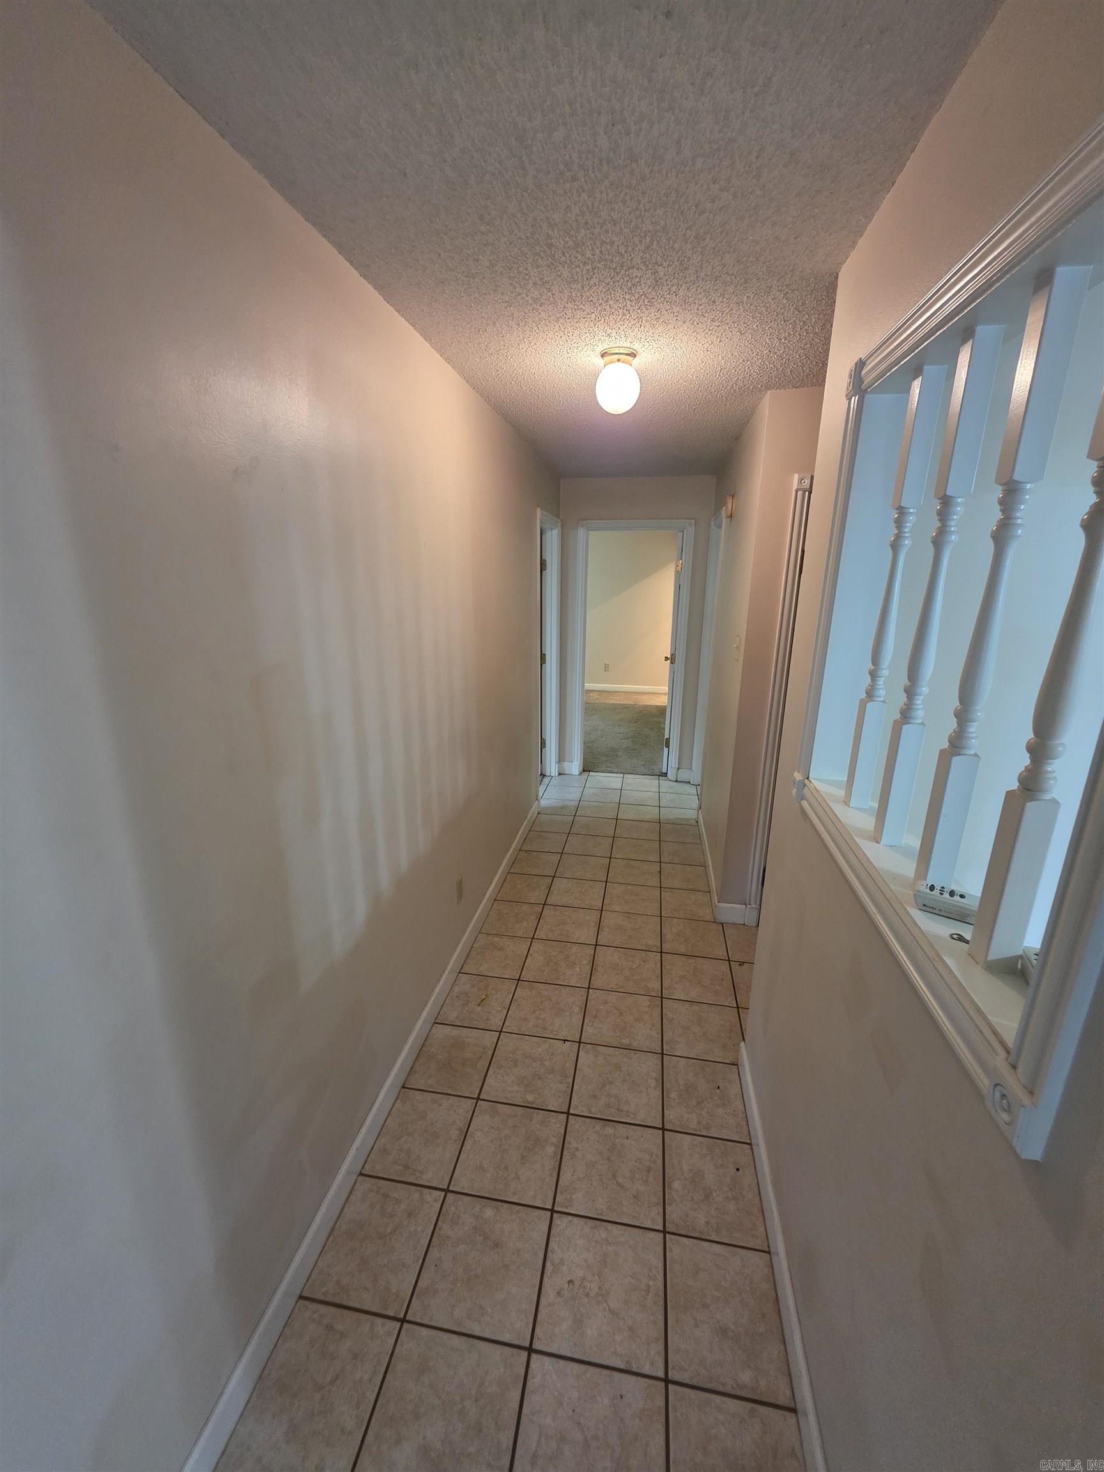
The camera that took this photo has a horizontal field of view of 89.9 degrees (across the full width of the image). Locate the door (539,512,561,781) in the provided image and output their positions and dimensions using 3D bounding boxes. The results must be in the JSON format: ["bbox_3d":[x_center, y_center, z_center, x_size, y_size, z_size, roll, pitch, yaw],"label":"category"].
[{"bbox_3d":[-0.059,-0.550,4.310,0.110,2.070,0.800,3,16,10],"label":"door"}]

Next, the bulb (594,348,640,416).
[{"bbox_3d":[0.232,-1.228,1.922,0.153,0.185,0.153,3,16,10],"label":"bulb"}]

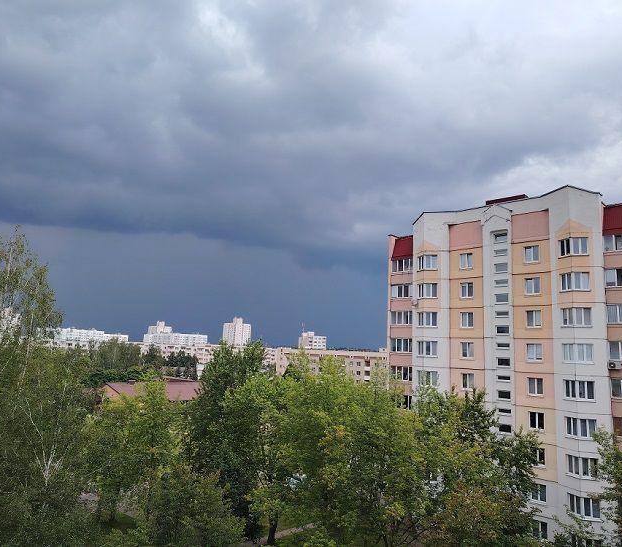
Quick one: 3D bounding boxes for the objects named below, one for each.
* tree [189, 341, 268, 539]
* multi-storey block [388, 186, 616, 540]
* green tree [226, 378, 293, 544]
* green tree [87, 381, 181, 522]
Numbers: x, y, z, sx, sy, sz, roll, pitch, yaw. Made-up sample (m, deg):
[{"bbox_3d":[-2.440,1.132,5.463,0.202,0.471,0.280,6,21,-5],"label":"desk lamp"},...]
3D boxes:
[{"bbox_3d":[-7.399,14.455,45.557,7.190,16.670,7.190,2,-8,0],"label":"tree"},{"bbox_3d":[19.124,8.998,48.714,19.900,30.100,13.000,-6,-12,44],"label":"multi-storey block"},{"bbox_3d":[-4.487,15.605,43.365,5.820,13.970,5.820,2,-8,0],"label":"green tree"},{"bbox_3d":[-16.572,16.438,47.290,8.780,12.590,8.780,2,-8,0],"label":"green tree"}]

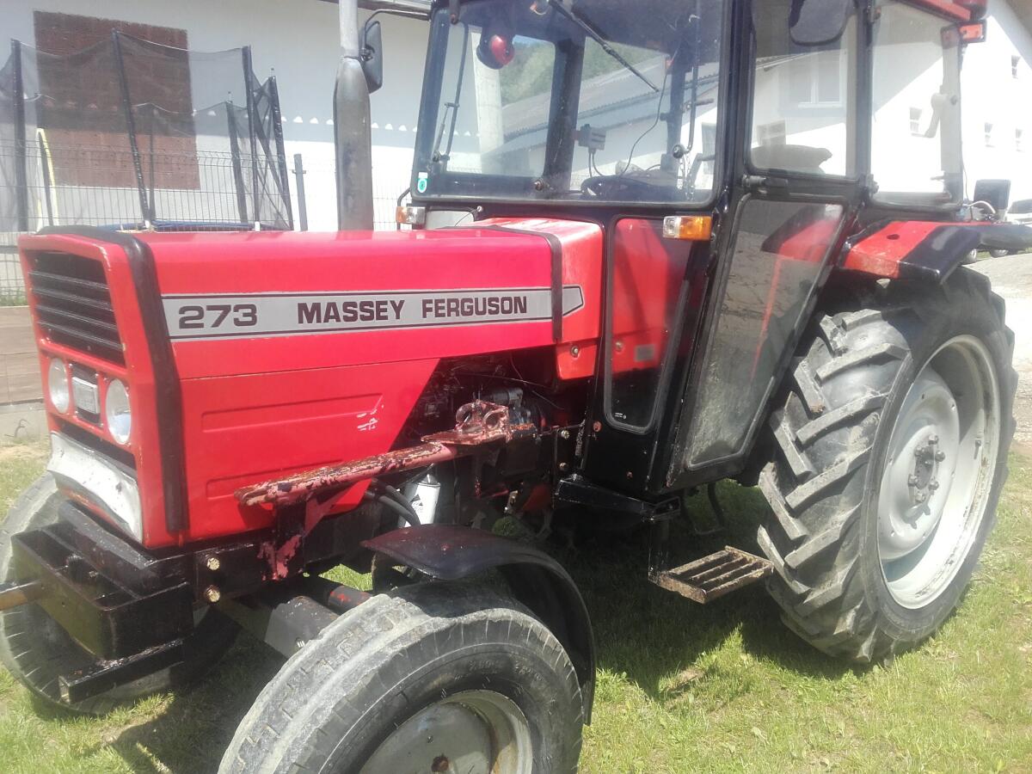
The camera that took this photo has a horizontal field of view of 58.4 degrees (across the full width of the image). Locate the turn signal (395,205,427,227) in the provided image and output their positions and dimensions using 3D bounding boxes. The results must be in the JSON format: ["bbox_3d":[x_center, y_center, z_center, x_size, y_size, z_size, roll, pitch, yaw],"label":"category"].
[{"bbox_3d":[-0.370,-0.609,3.270,0.045,0.062,0.132,-8,14,-42],"label":"turn signal"}]

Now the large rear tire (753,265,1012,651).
[{"bbox_3d":[1.395,0.283,3.350,1.437,1.437,0.285,-8,14,-42],"label":"large rear tire"}]

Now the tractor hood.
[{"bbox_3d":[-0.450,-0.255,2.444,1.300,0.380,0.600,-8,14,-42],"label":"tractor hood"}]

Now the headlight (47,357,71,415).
[{"bbox_3d":[-1.055,-0.007,2.179,0.060,0.137,0.137,-8,14,-42],"label":"headlight"}]

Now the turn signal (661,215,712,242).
[{"bbox_3d":[0.453,-0.420,2.440,0.045,0.062,0.132,-8,14,-42],"label":"turn signal"}]

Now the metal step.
[{"bbox_3d":[0.576,0.546,2.692,0.361,0.036,0.174,-8,14,-42],"label":"metal step"}]

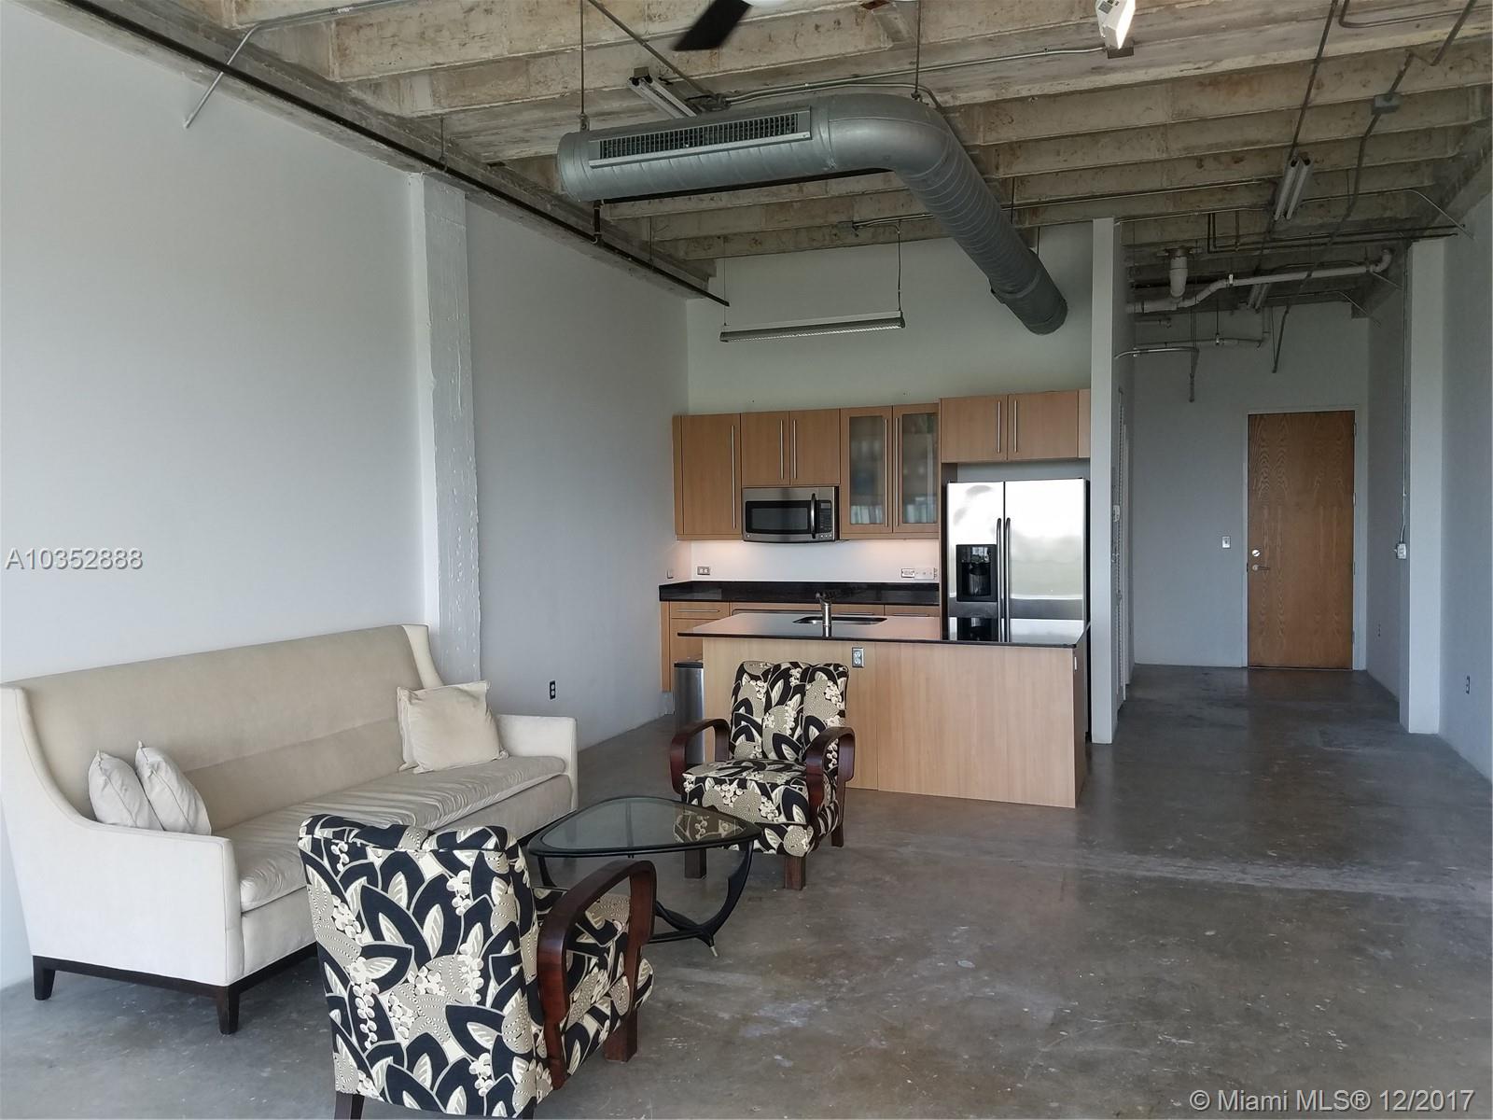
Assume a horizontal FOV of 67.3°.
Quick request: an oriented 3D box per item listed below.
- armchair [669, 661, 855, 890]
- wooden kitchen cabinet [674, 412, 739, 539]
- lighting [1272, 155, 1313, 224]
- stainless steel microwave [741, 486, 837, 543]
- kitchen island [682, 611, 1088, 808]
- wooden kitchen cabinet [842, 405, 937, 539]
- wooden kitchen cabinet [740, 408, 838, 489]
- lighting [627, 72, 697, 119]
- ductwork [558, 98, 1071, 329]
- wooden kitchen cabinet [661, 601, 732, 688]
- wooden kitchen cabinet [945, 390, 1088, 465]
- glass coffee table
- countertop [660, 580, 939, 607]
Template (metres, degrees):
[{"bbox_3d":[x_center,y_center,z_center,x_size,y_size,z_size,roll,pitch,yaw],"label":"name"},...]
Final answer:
[{"bbox_3d":[0.116,0.972,5.236,0.727,0.883,0.848,0,3,21],"label":"armchair"},{"bbox_3d":[-0.262,-0.669,9.149,0.579,1.004,0.308,0,3,21],"label":"wooden kitchen cabinet"},{"bbox_3d":[3.047,-2.078,6.283,0.121,0.086,1.231,0,3,21],"label":"lighting"},{"bbox_3d":[0.396,-0.357,8.833,0.757,0.410,0.424,0,3,21],"label":"stainless steel microwave"},{"bbox_3d":[0.801,0.827,6.318,2.108,0.899,1.055,0,3,21],"label":"kitchen island"},{"bbox_3d":[1.127,-0.666,8.601,0.754,0.999,0.323,0,3,21],"label":"wooden kitchen cabinet"},{"bbox_3d":[0.388,-0.846,8.549,0.777,0.552,0.334,0,3,21],"label":"wooden kitchen cabinet"},{"bbox_3d":[-0.193,-1.945,4.976,0.120,0.095,1.220,0,3,21],"label":"lighting"},{"bbox_3d":[0.759,-1.715,6.386,1.597,0.284,4.599,0,3,21],"label":"ductwork"},{"bbox_3d":[-0.269,0.643,8.728,0.571,0.687,0.599,0,3,21],"label":"wooden kitchen cabinet"},{"bbox_3d":[1.883,-0.910,7.849,0.972,0.440,0.564,0,3,21],"label":"wooden kitchen cabinet"},{"bbox_3d":[-0.342,1.236,4.216,0.806,0.464,0.798,0,3,21],"label":"glass coffee table"},{"bbox_3d":[0.443,0.246,8.431,2.115,0.112,0.624,0,3,21],"label":"countertop"}]

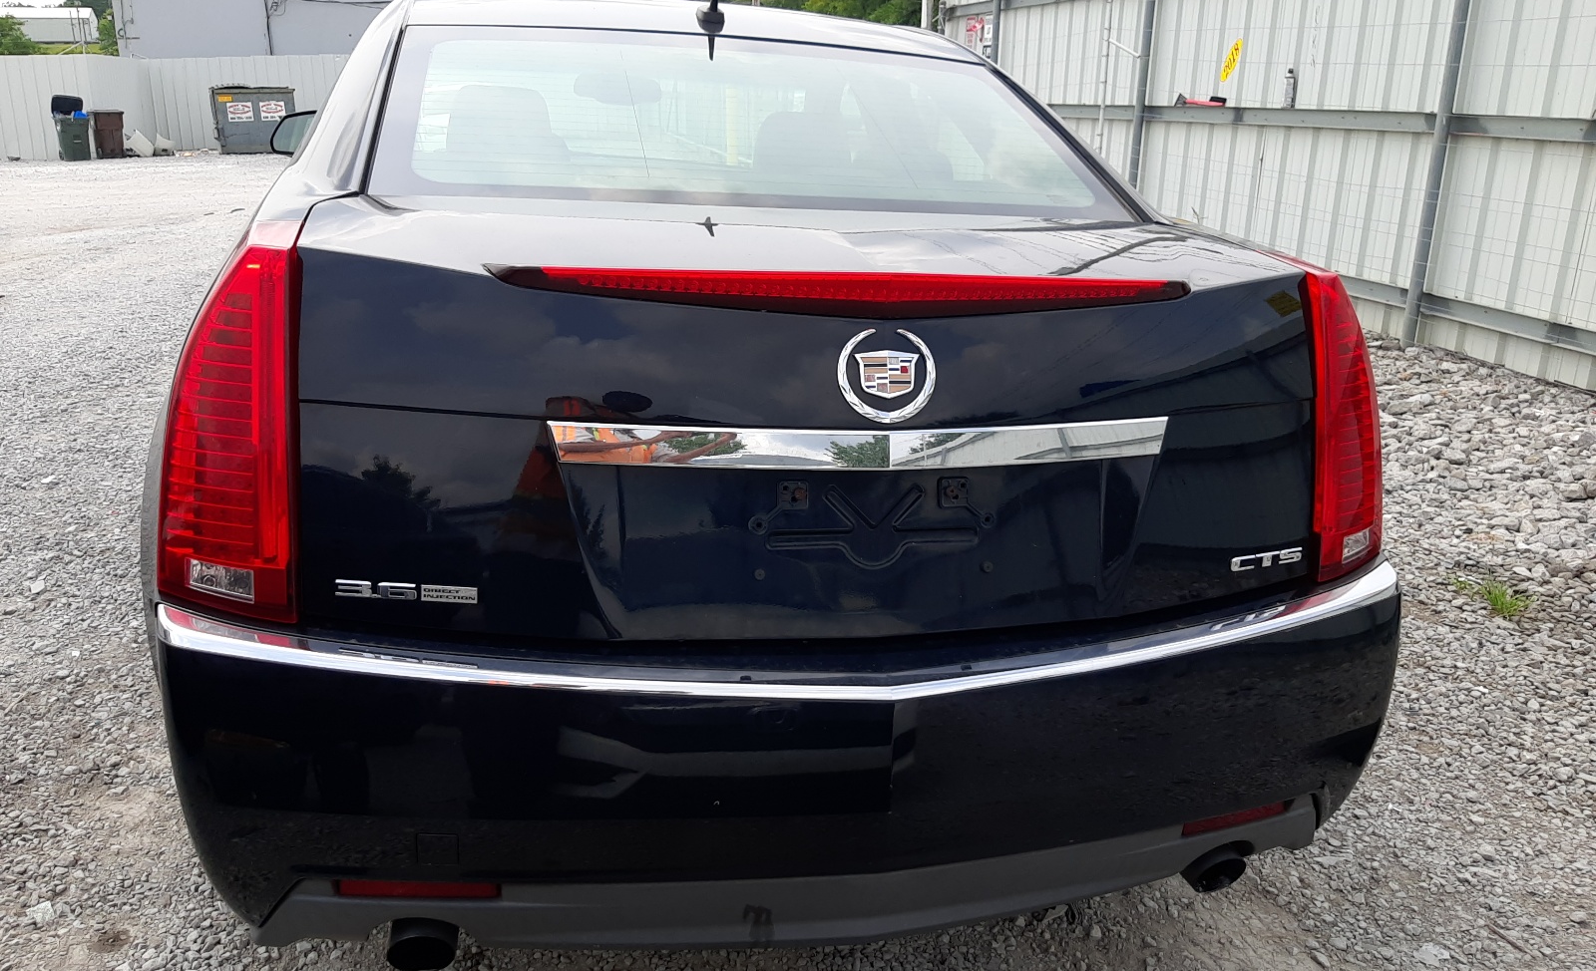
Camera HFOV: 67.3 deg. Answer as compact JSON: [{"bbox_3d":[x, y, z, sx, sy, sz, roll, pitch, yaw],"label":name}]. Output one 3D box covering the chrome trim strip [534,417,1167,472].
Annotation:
[{"bbox_3d":[0.099,-0.046,1.379,0.755,0.051,0.073,-1,17,-13],"label":"chrome trim strip"}]

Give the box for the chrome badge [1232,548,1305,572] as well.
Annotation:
[{"bbox_3d":[0.624,0.098,1.587,0.137,0.020,0.006,-7,4,-30],"label":"chrome badge"}]

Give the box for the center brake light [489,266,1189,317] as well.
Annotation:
[{"bbox_3d":[0.092,-0.228,1.399,0.884,0.057,0.136,-1,17,-13],"label":"center brake light"}]

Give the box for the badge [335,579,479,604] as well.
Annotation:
[{"bbox_3d":[-0.435,0.121,1.335,0.164,0.020,0.006,4,1,4],"label":"badge"}]

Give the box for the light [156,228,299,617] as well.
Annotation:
[{"bbox_3d":[-0.664,-0.081,1.393,0.182,0.424,0.263,-1,17,-13],"label":"light"}]

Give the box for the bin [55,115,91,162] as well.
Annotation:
[{"bbox_3d":[-16.123,-7.762,26.546,0.580,1.020,0.680,-15,24,-42],"label":"bin"}]

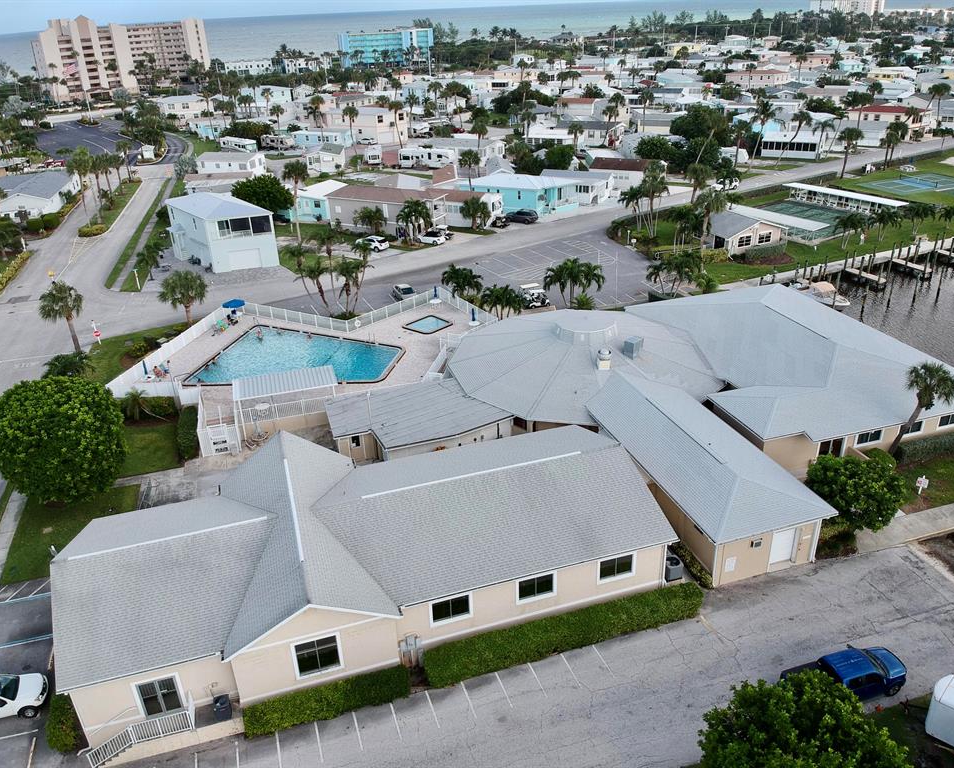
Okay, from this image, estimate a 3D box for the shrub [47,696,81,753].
[{"bbox_3d":[-18.955,15.474,33.549,1.400,1.200,2.600,-10,28,-15],"label":"shrub"}]

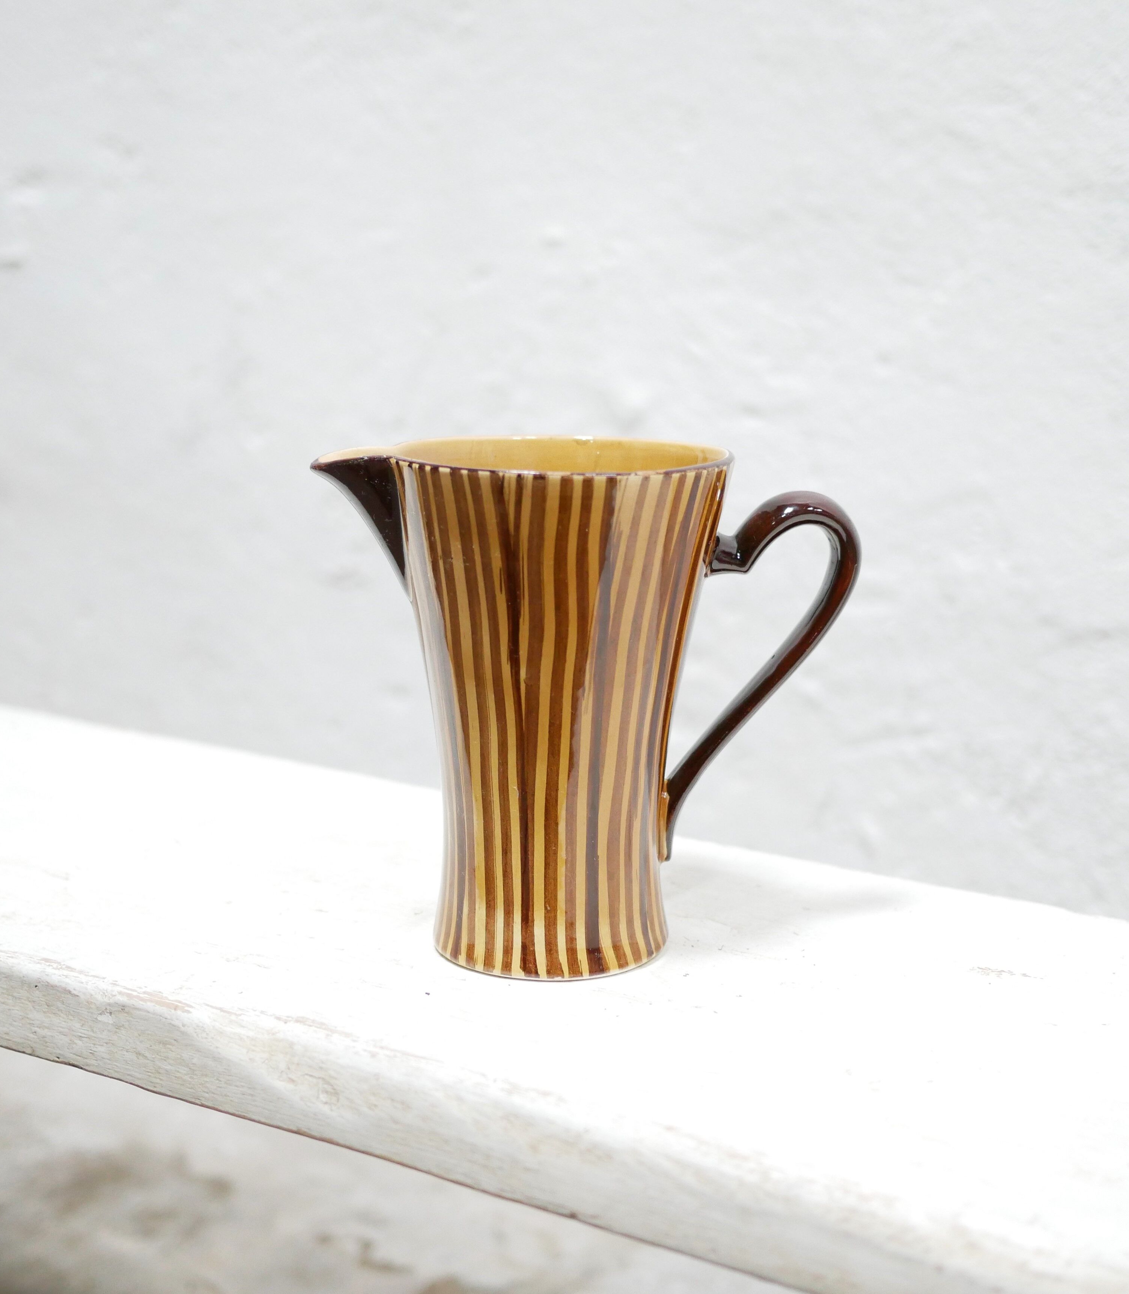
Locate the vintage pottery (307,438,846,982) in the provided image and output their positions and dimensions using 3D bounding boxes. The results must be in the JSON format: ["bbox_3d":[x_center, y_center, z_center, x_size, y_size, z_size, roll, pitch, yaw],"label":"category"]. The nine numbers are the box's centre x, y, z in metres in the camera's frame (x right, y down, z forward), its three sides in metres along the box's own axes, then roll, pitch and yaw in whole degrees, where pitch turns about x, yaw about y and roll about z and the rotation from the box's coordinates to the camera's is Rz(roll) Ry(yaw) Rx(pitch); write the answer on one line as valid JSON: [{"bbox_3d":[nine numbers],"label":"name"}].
[{"bbox_3d":[0.008,0.021,0.760,0.205,0.190,0.133,0,12,-7],"label":"vintage pottery"}]

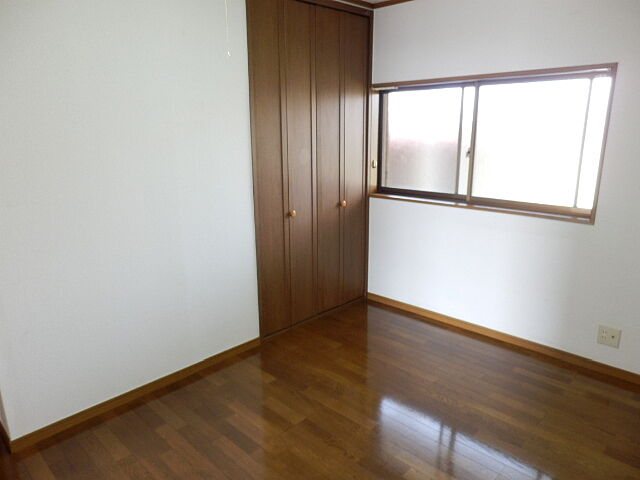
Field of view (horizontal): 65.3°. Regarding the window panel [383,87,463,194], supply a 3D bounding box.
[{"bbox_3d":[0.738,-0.729,3.706,0.690,0.760,0.040,13,20,42],"label":"window panel"}]

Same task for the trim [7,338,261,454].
[{"bbox_3d":[-0.943,0.838,2.897,0.016,0.060,1.530,13,20,42],"label":"trim"}]

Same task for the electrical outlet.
[{"bbox_3d":[1.717,0.578,2.966,0.119,0.120,0.012,13,20,42],"label":"electrical outlet"}]

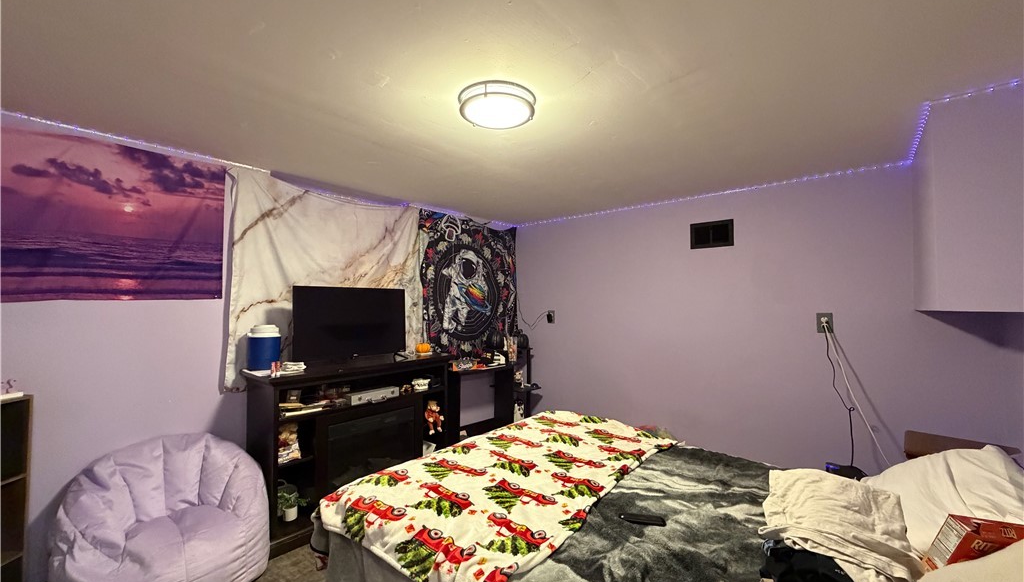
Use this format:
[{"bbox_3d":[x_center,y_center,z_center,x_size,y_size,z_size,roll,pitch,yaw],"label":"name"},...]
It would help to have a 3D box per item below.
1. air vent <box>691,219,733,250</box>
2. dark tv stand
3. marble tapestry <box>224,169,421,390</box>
[{"bbox_3d":[1.418,-0.400,2.945,0.290,0.184,0.017,-1,-2,41],"label":"air vent"},{"bbox_3d":[-0.967,0.907,2.623,0.375,0.899,1.187,-1,-2,41],"label":"dark tv stand"},{"bbox_3d":[-1.129,-0.054,2.764,0.045,1.247,1.300,-1,-2,41],"label":"marble tapestry"}]

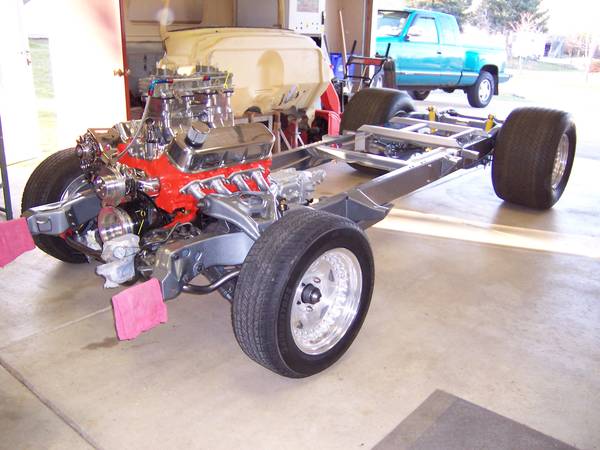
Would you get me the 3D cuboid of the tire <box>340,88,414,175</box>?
[{"bbox_3d":[0.712,-0.843,5.162,0.402,0.733,0.733,17,25,36],"label":"tire"}]

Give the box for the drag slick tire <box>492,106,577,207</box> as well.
[{"bbox_3d":[1.786,-0.511,4.349,0.402,0.733,0.733,17,25,36],"label":"drag slick tire"}]

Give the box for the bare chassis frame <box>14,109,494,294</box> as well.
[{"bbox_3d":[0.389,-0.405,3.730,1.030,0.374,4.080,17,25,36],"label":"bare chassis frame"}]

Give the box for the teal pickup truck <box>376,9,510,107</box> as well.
[{"bbox_3d":[2.170,-3.360,11.600,5.500,1.860,1.950,-13,24,-43],"label":"teal pickup truck"}]

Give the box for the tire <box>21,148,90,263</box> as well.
[{"bbox_3d":[-1.151,-0.101,3.124,0.205,0.638,0.638,19,26,39],"label":"tire"}]

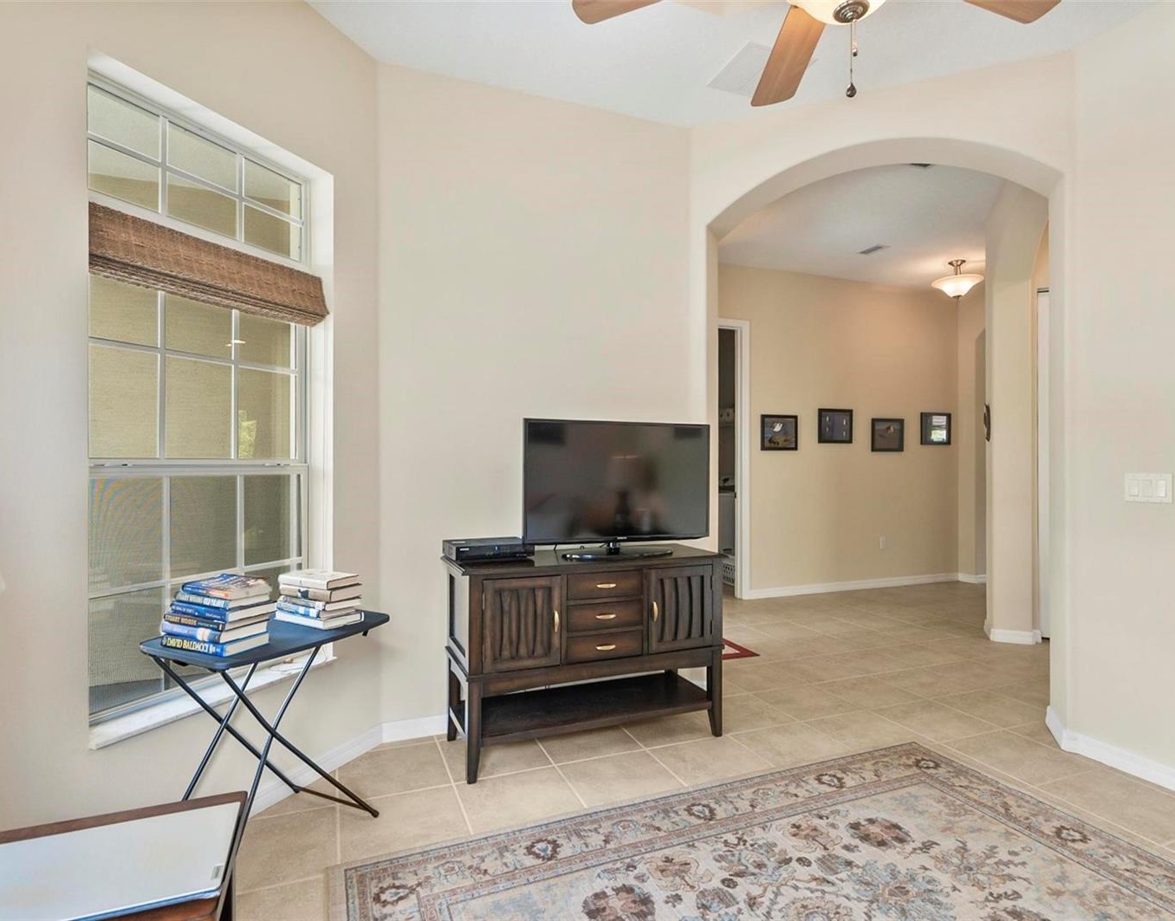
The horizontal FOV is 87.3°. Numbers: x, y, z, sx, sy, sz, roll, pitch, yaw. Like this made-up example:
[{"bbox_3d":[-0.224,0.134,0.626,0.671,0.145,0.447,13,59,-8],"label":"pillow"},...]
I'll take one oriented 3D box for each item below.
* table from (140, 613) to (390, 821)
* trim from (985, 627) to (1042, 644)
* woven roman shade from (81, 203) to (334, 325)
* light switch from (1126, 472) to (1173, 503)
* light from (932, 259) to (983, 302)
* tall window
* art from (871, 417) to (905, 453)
[{"bbox_3d":[-1.046,0.909,2.018,0.430,0.695,0.660,-1,-1,25],"label":"table"},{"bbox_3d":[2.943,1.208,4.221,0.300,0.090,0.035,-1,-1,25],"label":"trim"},{"bbox_3d":[-1.349,-0.690,2.277,0.090,0.220,0.910,-1,-1,25],"label":"woven roman shade"},{"bbox_3d":[2.243,0.112,2.462,0.012,0.113,0.160,0,-1,-20],"label":"light switch"},{"bbox_3d":[3.280,-1.592,5.450,0.400,0.350,0.400,0,-1,-20],"label":"light"},{"bbox_3d":[-1.439,-0.194,2.308,0.070,2.050,0.910,-1,-1,25],"label":"tall window"},{"bbox_3d":[2.983,-0.249,6.108,0.410,0.325,0.025,0,-1,-20],"label":"art"}]

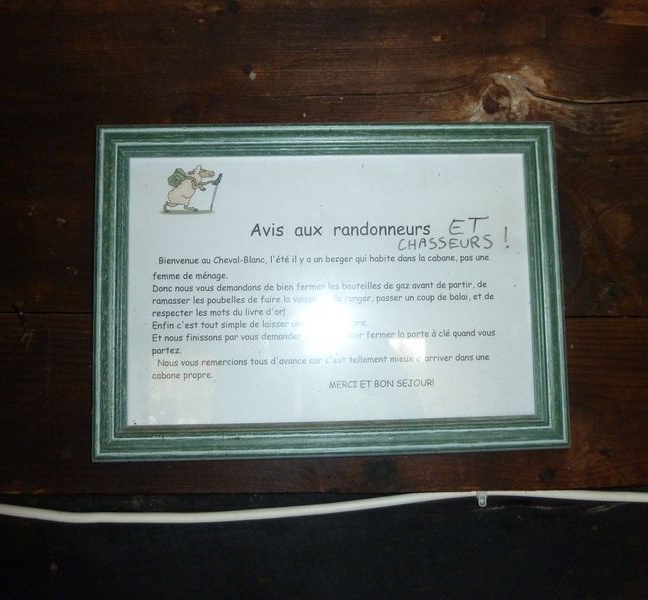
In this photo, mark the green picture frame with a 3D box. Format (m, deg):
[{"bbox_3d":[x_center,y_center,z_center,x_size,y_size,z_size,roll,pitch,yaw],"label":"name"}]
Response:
[{"bbox_3d":[0.006,-0.010,0.419,0.338,0.240,0.020,-1,-4,-2],"label":"green picture frame"}]

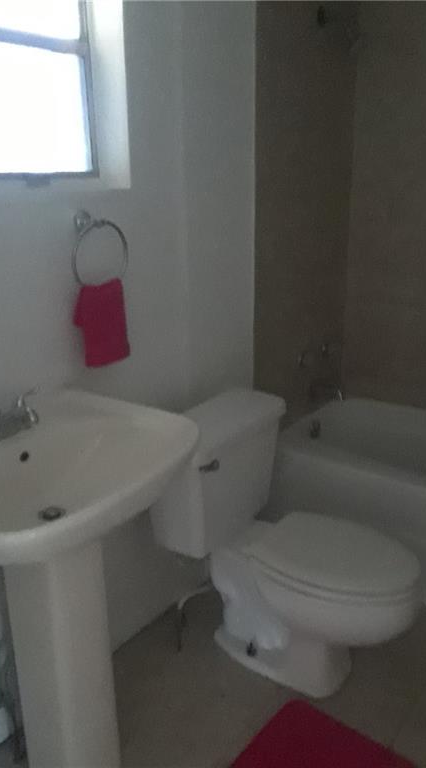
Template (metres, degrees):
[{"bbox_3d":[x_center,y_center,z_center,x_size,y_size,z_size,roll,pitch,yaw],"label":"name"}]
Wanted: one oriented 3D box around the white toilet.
[{"bbox_3d":[0.222,0.461,1.873,0.725,0.700,0.460,12,21,35],"label":"white toilet"}]

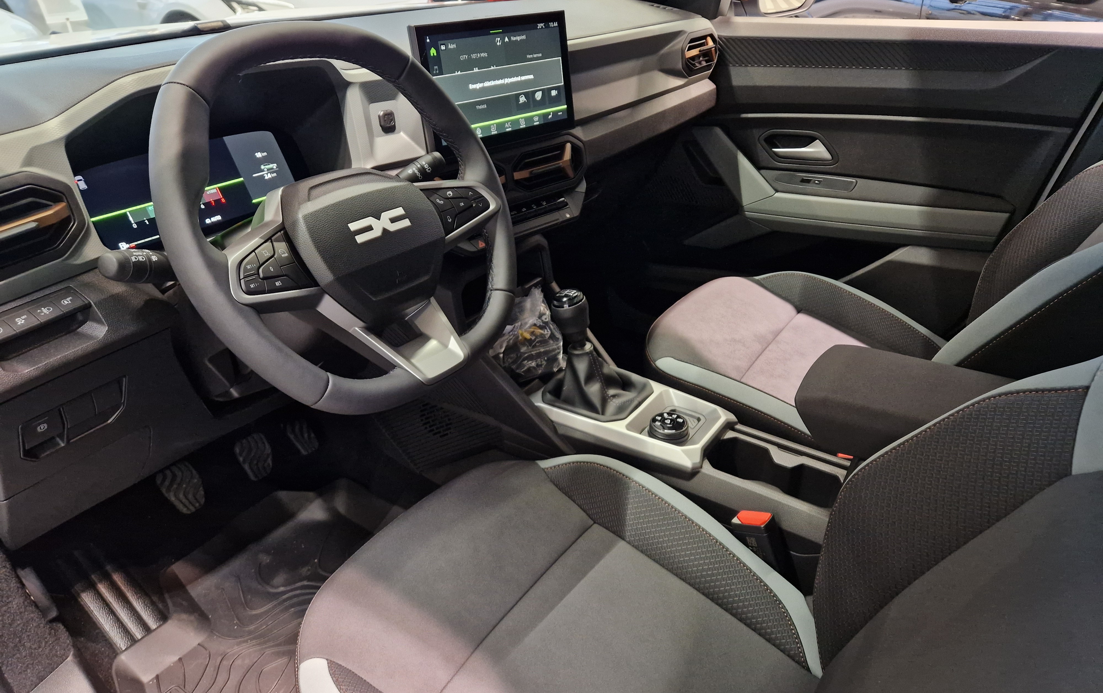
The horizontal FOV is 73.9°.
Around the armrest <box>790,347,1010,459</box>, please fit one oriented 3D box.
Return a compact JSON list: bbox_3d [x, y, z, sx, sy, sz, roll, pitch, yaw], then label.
[{"bbox_3d":[0.424,0.085,0.801,0.285,0.082,0.148,17,34,30],"label":"armrest"}]

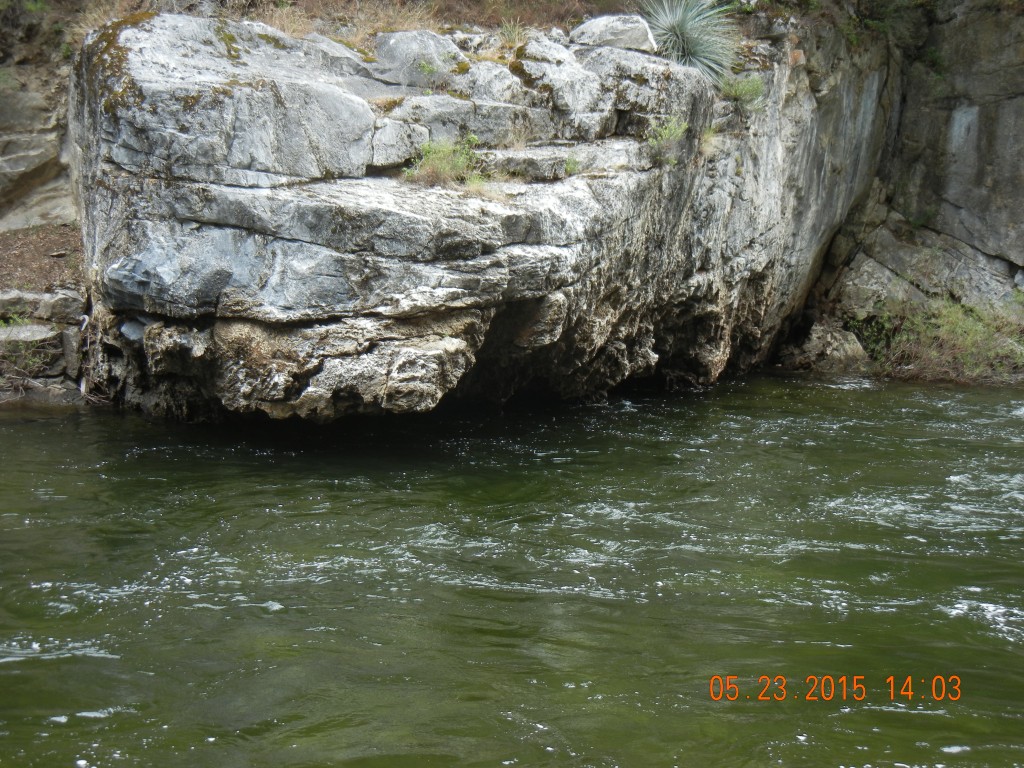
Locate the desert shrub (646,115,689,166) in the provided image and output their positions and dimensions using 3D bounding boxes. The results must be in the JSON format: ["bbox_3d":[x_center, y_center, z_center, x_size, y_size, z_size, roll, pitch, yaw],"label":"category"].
[{"bbox_3d":[1.568,-2.456,17.600,0.415,0.509,0.420,0,6,0],"label":"desert shrub"}]

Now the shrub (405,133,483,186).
[{"bbox_3d":[-0.667,-2.187,17.000,0.745,0.510,0.550,0,6,0],"label":"shrub"}]

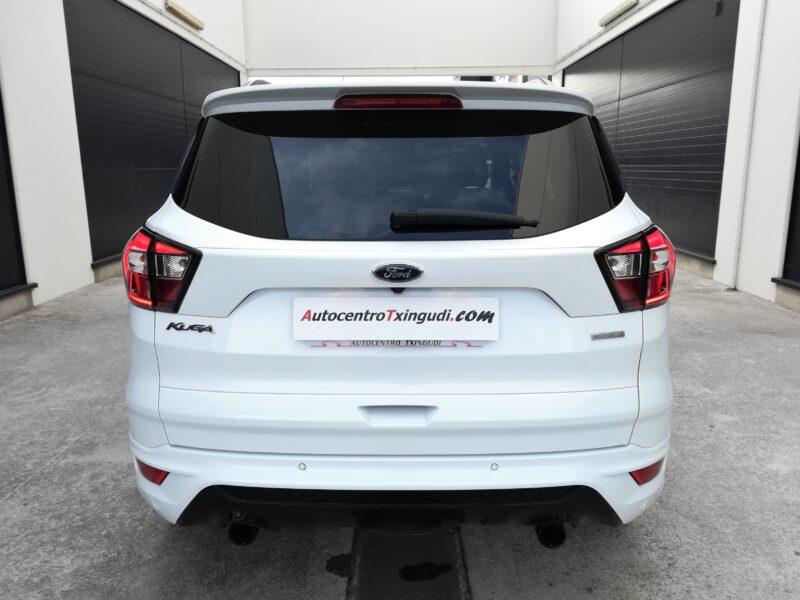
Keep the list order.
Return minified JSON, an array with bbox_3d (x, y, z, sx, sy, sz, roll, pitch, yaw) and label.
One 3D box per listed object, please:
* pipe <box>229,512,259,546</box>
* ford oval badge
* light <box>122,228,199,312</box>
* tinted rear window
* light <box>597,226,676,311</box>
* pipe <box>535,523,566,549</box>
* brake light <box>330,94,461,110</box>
[{"bbox_3d":[-0.455,0.656,1.811,0.082,0.082,0.160,0,13,0],"label":"pipe"},{"bbox_3d":[-0.005,-0.067,1.512,0.132,0.053,0.014,0,23,0],"label":"ford oval badge"},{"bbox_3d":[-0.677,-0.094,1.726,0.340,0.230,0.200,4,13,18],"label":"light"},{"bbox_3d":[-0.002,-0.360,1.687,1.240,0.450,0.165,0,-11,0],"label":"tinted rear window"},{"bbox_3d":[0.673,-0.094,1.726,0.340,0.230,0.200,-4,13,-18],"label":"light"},{"bbox_3d":[0.441,0.662,1.812,0.082,0.082,0.160,0,13,0],"label":"pipe"},{"bbox_3d":[-0.005,-0.532,1.618,0.355,0.045,0.055,0,13,0],"label":"brake light"}]

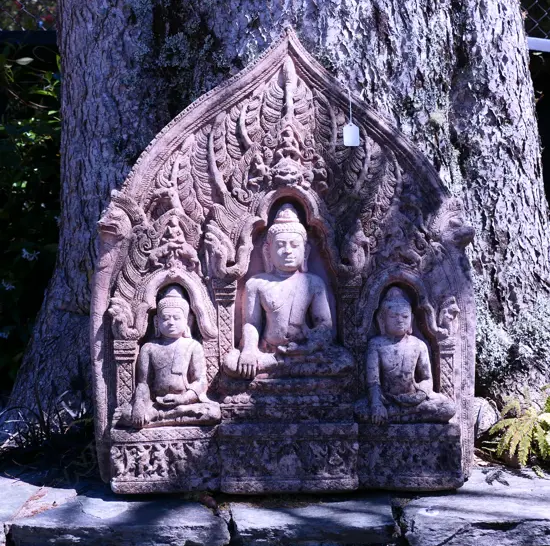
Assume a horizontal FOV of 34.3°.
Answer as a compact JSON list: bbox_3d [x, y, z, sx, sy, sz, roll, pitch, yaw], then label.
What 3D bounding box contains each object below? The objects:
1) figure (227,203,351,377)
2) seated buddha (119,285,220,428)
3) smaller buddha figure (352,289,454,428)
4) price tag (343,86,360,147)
[{"bbox_3d":[0.023,0.032,1.545,0.224,0.306,0.110,0,1,-6],"label":"figure"},{"bbox_3d":[-0.181,0.144,1.540,0.170,0.246,0.090,0,1,-6],"label":"seated buddha"},{"bbox_3d":[0.229,0.146,1.575,0.173,0.242,0.090,0,1,-6],"label":"smaller buddha figure"},{"bbox_3d":[0.134,-0.272,1.560,0.029,0.100,0.006,-1,9,-2],"label":"price tag"}]

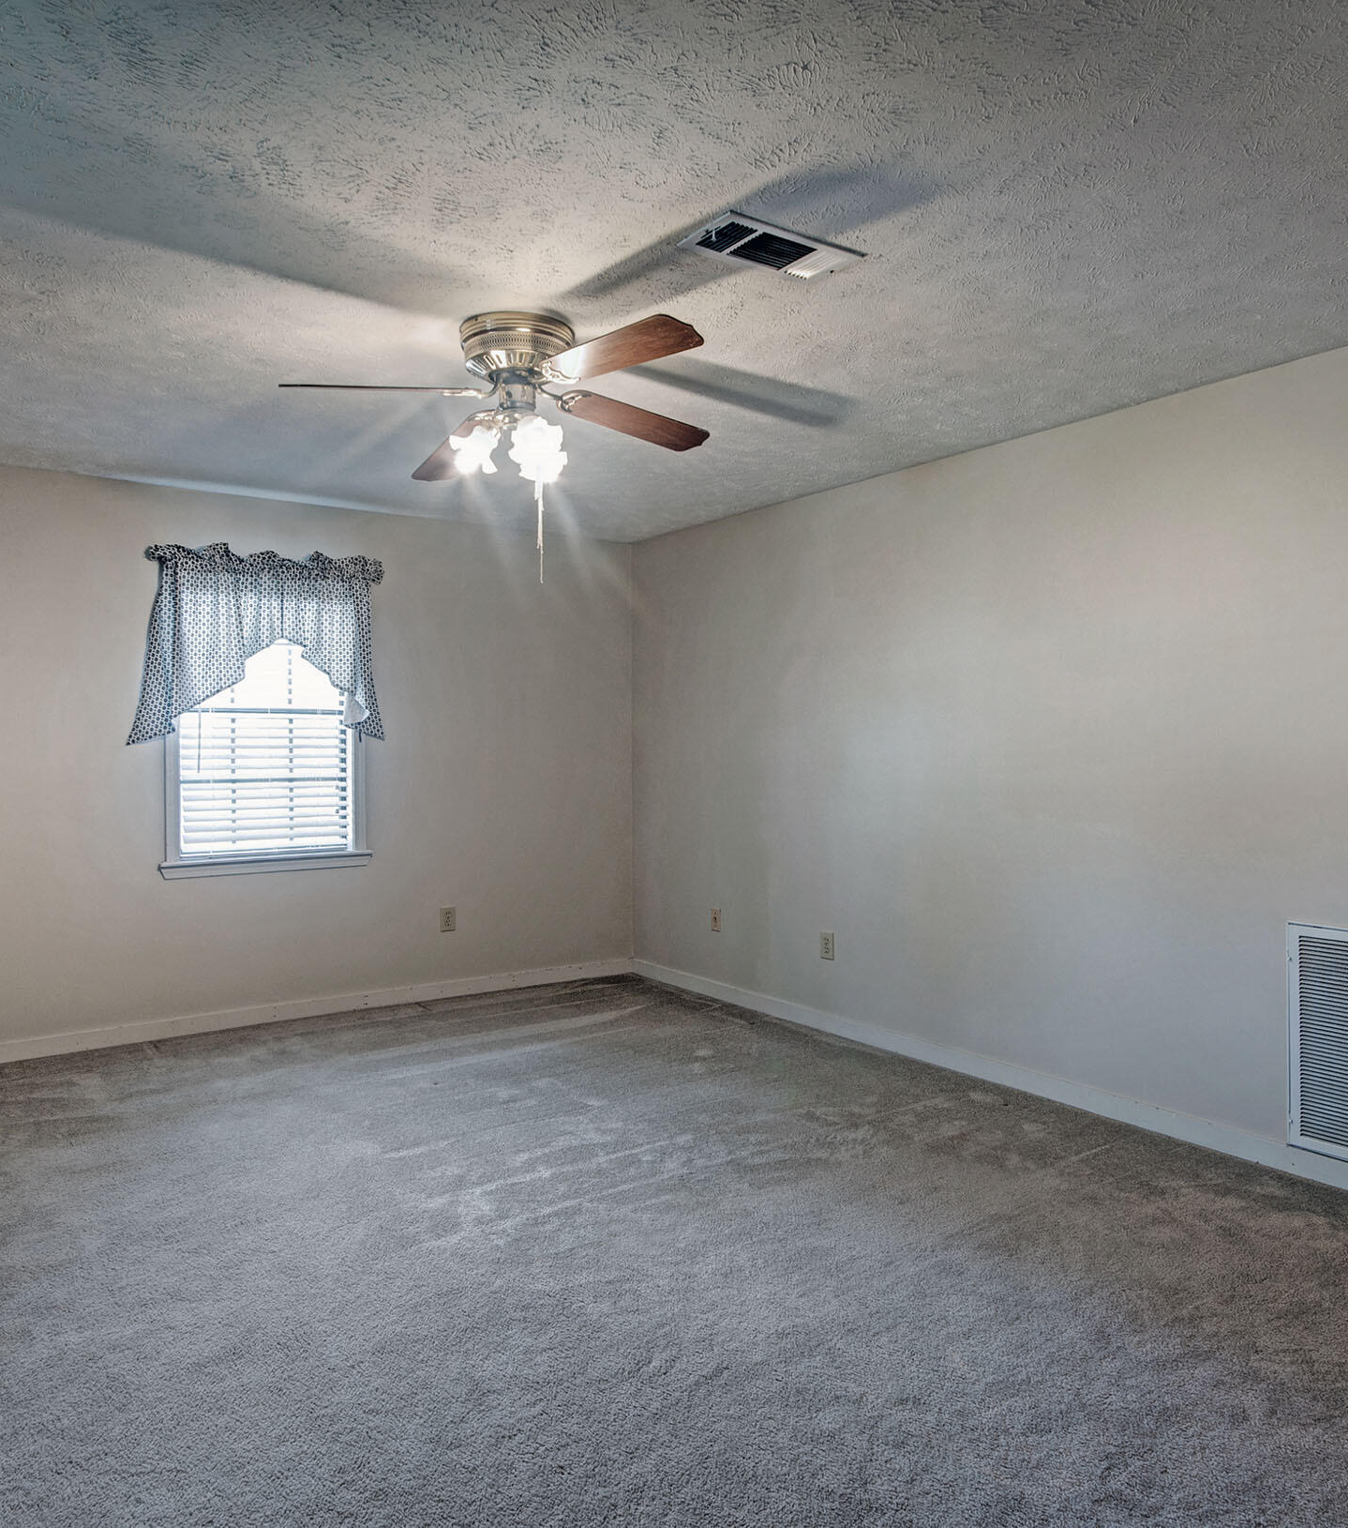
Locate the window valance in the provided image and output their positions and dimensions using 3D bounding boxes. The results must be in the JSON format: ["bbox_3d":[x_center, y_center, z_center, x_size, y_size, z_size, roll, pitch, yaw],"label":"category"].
[{"bbox_3d":[-1.886,-0.541,4.407,1.097,0.910,0.120,-1,1,-31],"label":"window valance"}]

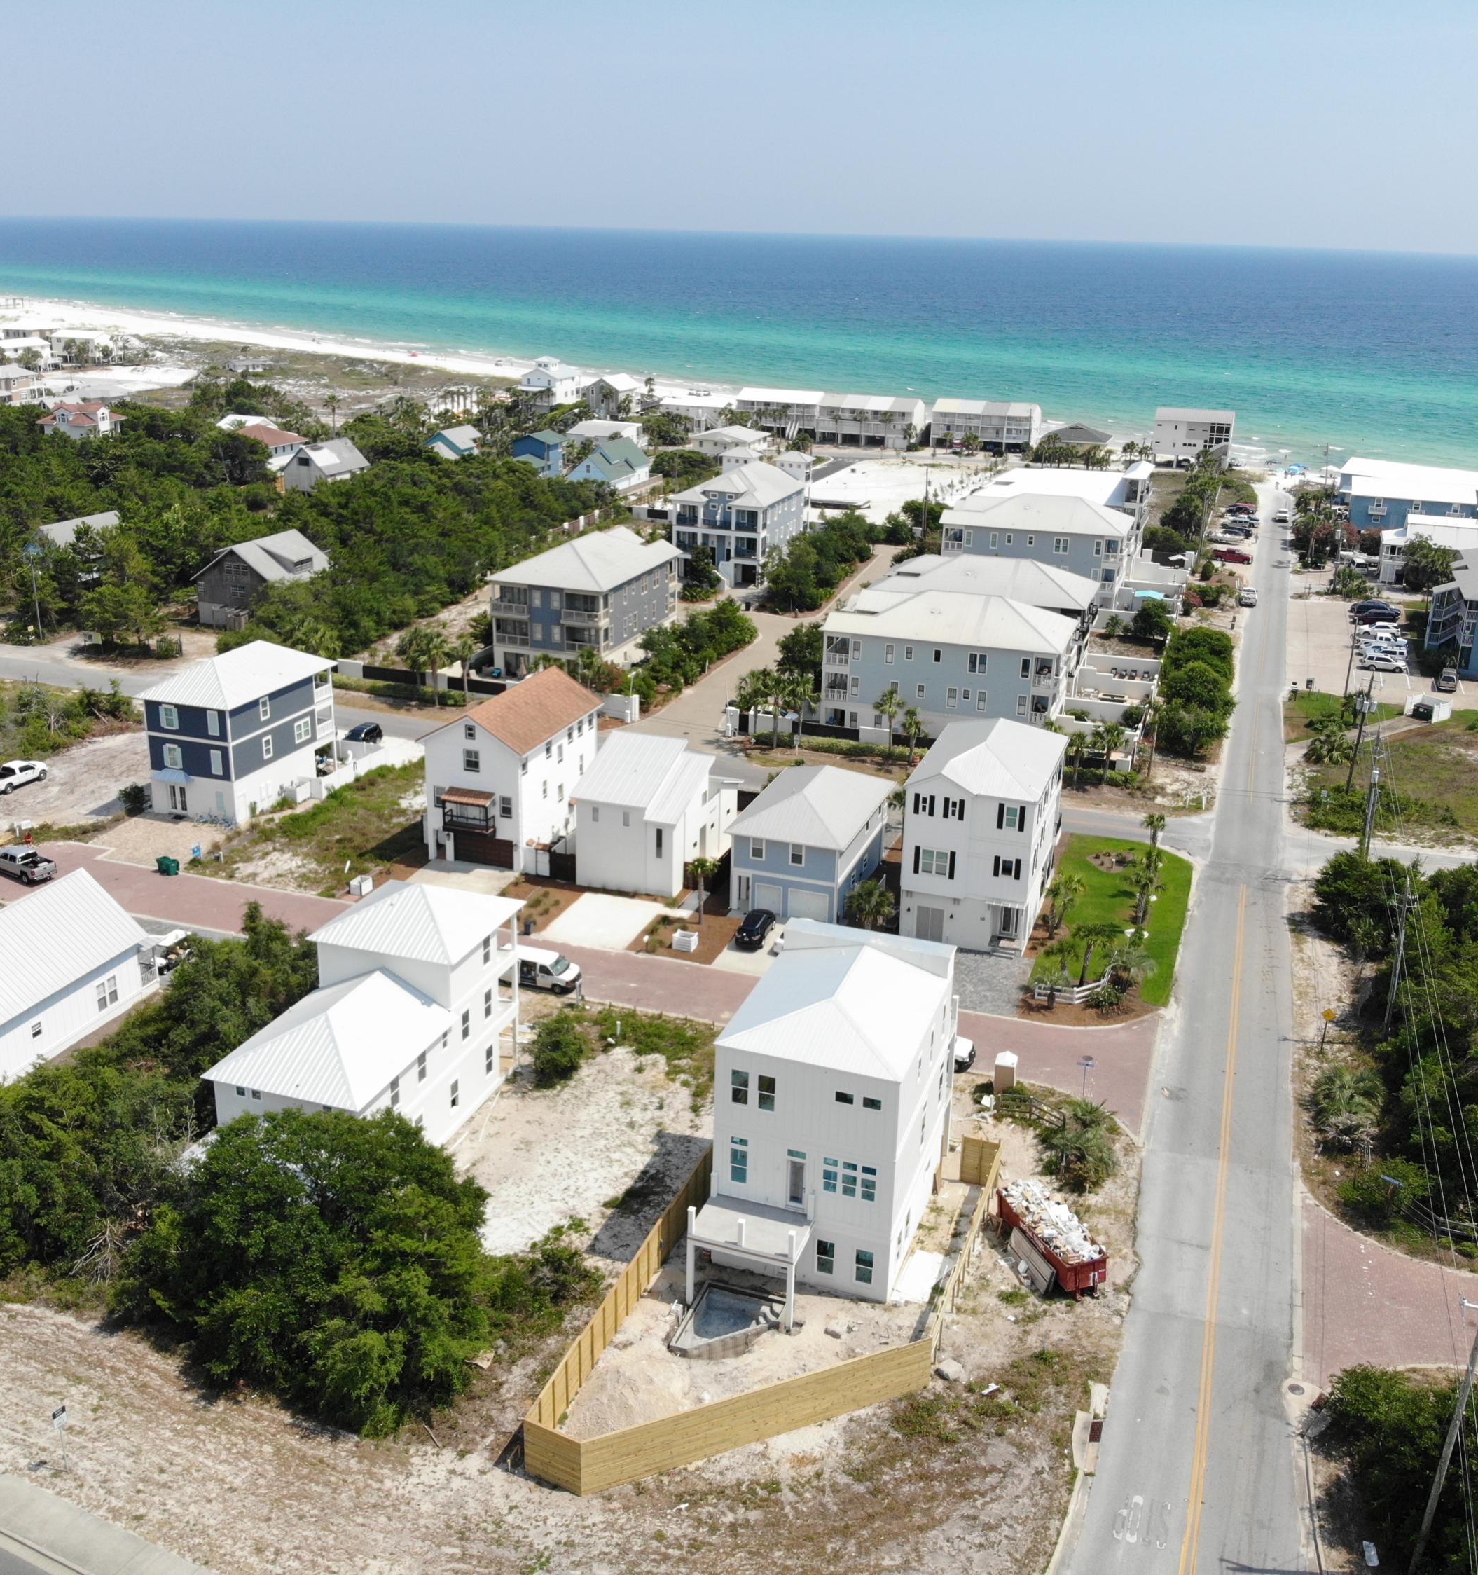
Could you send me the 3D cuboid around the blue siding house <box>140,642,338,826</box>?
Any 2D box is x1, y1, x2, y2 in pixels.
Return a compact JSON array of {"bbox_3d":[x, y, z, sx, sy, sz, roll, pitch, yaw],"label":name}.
[{"bbox_3d":[-44.692,-6.086,131.498,9.350,13.130,15.600,8,22,17],"label":"blue siding house"}]

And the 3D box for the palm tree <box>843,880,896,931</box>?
[{"bbox_3d":[9.396,8.418,103.044,3.631,3.631,3.631,1,21,-1],"label":"palm tree"}]

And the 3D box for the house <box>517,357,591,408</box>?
[{"bbox_3d":[-48.002,-105.578,381.597,11.500,13.740,13.500,13,24,28],"label":"house"}]

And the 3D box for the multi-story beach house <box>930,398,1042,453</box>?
[{"bbox_3d":[57.353,-83.930,337.322,22.696,10.289,11.096,8,22,17],"label":"multi-story beach house"}]

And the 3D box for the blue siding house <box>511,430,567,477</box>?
[{"bbox_3d":[-37.933,-63.899,279.981,8.343,8.343,13.531,9,22,18],"label":"blue siding house"}]

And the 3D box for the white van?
[{"bbox_3d":[-13.180,11.815,95.184,5.748,2.086,2.035,9,22,18],"label":"white van"}]

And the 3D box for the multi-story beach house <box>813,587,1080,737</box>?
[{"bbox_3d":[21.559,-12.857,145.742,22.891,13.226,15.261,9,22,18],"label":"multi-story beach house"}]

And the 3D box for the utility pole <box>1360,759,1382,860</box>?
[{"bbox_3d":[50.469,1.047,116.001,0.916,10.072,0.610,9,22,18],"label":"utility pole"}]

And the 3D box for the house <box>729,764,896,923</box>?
[{"bbox_3d":[5.599,3.277,109.543,8.877,8.372,14.626,9,22,18],"label":"house"}]

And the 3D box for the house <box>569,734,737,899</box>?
[{"bbox_3d":[-5.961,0.779,113.267,8.170,9.784,14.626,8,22,16],"label":"house"}]

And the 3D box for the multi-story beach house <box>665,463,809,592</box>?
[{"bbox_3d":[0.333,-38.133,208.174,13.517,14.626,17.753,9,22,19],"label":"multi-story beach house"}]

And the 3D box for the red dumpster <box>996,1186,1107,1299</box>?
[{"bbox_3d":[16.087,23.055,75.209,2.420,1.900,6.550,-7,22,-20],"label":"red dumpster"}]

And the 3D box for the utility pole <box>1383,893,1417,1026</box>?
[{"bbox_3d":[40.846,10.596,90.370,1.628,10.581,0.509,9,22,18],"label":"utility pole"}]

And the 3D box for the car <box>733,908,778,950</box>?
[{"bbox_3d":[1.420,9.619,102.306,1.984,1.750,4.833,9,22,18],"label":"car"}]

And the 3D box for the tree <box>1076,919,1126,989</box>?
[{"bbox_3d":[24.835,11.726,101.434,3.400,4.700,3.400,8,22,17],"label":"tree"}]

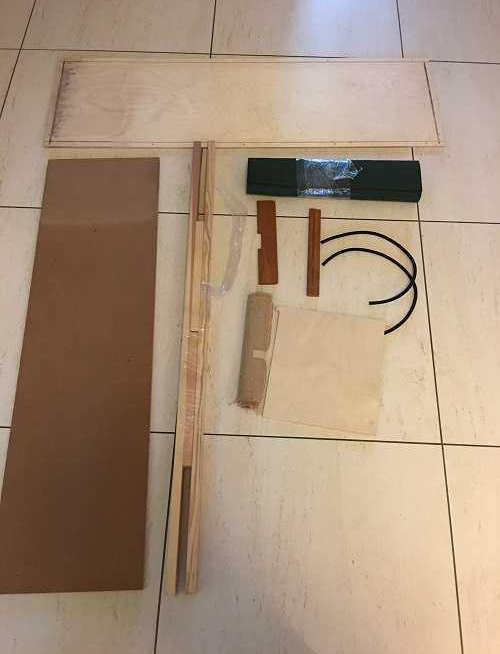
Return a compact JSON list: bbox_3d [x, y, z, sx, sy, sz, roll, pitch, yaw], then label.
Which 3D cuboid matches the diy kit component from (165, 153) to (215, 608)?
[{"bbox_3d":[-0.131,0.009,1.355,0.060,0.026,1.153,0,66,0],"label":"diy kit component"}]

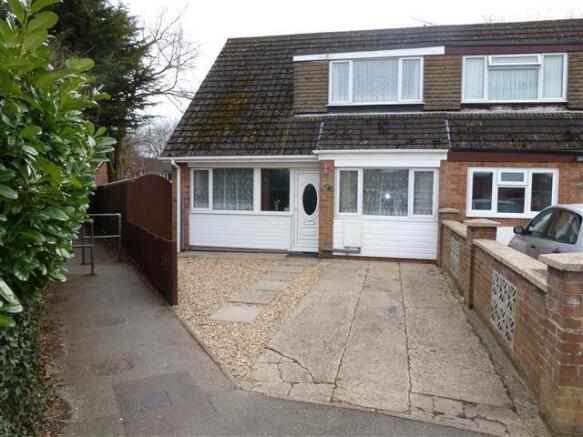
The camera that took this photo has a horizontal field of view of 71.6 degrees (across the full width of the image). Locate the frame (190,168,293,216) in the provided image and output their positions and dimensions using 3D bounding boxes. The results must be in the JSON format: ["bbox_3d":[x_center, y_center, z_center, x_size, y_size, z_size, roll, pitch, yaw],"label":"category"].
[{"bbox_3d":[-1.292,-0.676,10.248,2.691,1.208,0.100,1,3,10],"label":"frame"}]

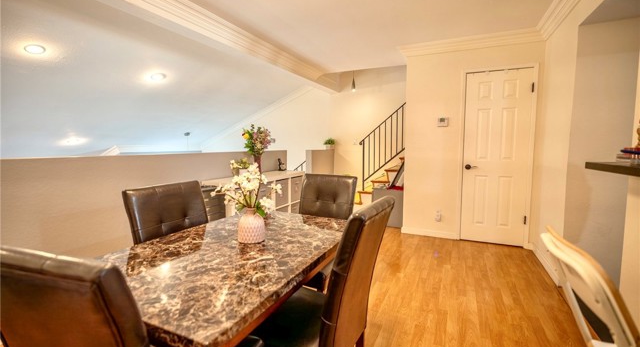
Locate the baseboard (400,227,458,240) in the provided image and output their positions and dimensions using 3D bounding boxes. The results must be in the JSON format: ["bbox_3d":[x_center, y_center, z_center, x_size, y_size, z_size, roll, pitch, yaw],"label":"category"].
[{"bbox_3d":[1.433,0.778,3.723,0.700,0.090,0.020,2,6,26],"label":"baseboard"}]

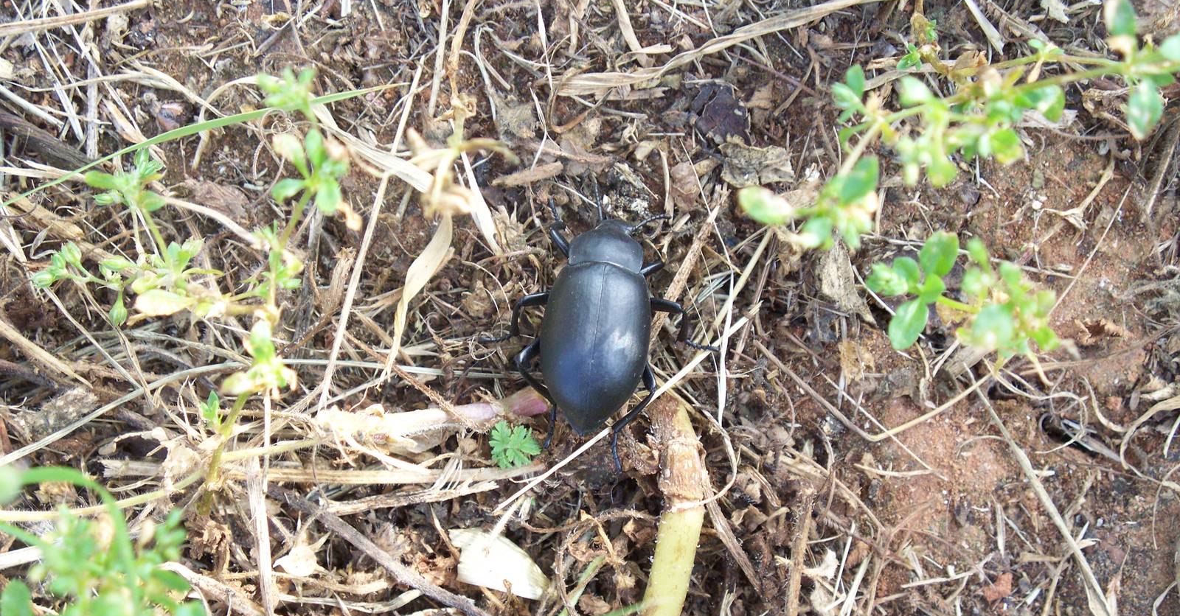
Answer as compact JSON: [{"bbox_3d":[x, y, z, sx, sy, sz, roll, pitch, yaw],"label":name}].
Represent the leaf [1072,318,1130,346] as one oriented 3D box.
[{"bbox_3d":[0.060,0.003,0.319,0.006,0.003,0.003,3,70,1],"label":"leaf"}]

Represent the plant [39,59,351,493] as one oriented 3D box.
[{"bbox_3d":[-0.045,-0.003,0.309,0.035,0.028,0.045,-3,70,-1],"label":"plant"}]

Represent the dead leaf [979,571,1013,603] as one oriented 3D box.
[{"bbox_3d":[0.046,0.032,0.309,0.004,0.002,0.003,-28,72,-10],"label":"dead leaf"}]

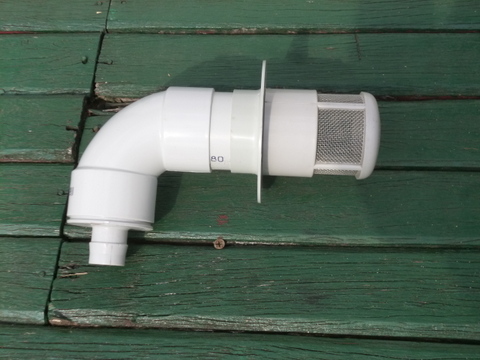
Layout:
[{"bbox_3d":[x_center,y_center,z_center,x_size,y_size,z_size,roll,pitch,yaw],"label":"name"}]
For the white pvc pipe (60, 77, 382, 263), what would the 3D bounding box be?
[{"bbox_3d":[-0.015,-0.017,0.712,0.301,0.139,0.205,2,69,2],"label":"white pvc pipe"}]

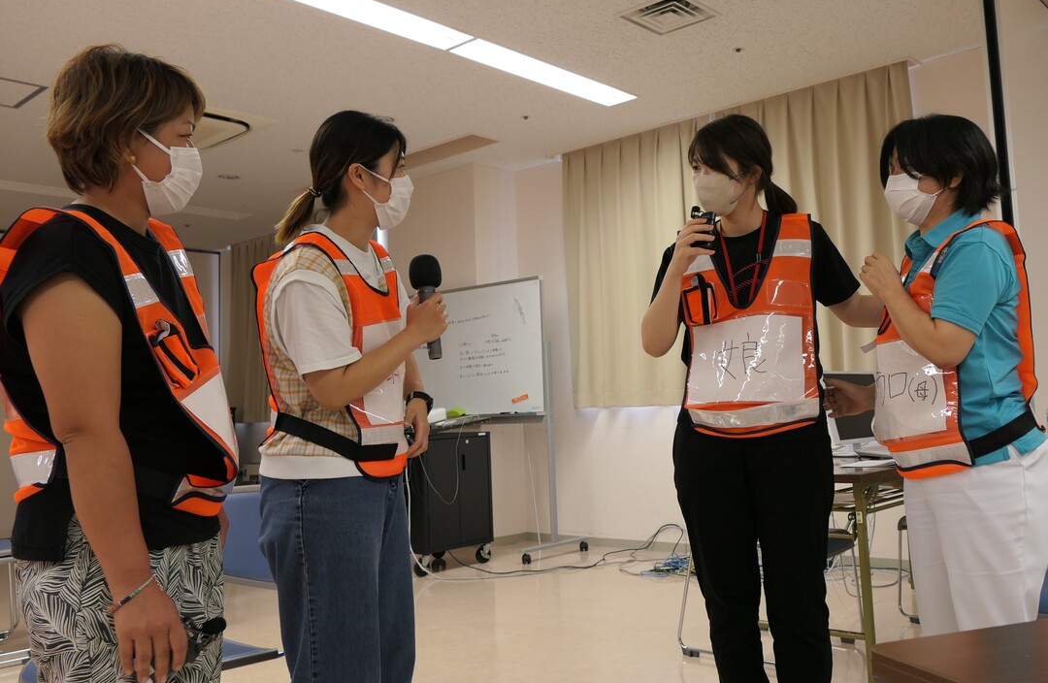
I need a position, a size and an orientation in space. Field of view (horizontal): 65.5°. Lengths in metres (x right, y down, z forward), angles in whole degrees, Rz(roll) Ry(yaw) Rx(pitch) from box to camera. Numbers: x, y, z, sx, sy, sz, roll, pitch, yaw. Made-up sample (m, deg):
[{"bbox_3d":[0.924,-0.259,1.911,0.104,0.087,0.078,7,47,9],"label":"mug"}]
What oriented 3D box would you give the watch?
[{"bbox_3d":[-0.230,0.134,1.800,0.058,0.045,0.055,-3,-5,6],"label":"watch"}]

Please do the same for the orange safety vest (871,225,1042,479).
[{"bbox_3d":[0.948,0.016,1.780,0.330,0.550,0.390,-2,-5,0],"label":"orange safety vest"}]

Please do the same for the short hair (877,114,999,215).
[{"bbox_3d":[0.943,-0.398,1.840,0.235,0.225,0.190,-3,-5,9],"label":"short hair"}]

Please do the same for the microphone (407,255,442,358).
[{"bbox_3d":[-0.199,-0.072,1.670,0.064,0.218,0.064,-6,-3,0],"label":"microphone"}]

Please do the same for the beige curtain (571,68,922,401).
[{"bbox_3d":[1.192,-0.521,5.059,2.252,1.808,0.130,-6,-6,37],"label":"beige curtain"}]

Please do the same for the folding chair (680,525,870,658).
[{"bbox_3d":[0.944,0.793,3.194,0.560,0.780,0.490,-6,-6,37],"label":"folding chair"}]

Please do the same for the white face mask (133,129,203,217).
[{"bbox_3d":[-0.593,-0.281,1.370,0.115,0.140,0.145,0,-5,-25],"label":"white face mask"}]

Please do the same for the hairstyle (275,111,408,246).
[{"bbox_3d":[-0.384,-0.347,1.730,0.270,0.270,0.175,-1,-5,-15],"label":"hairstyle"}]

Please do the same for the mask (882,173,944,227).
[{"bbox_3d":[0.865,-0.313,1.800,0.115,0.118,0.140,-3,-5,7],"label":"mask"}]

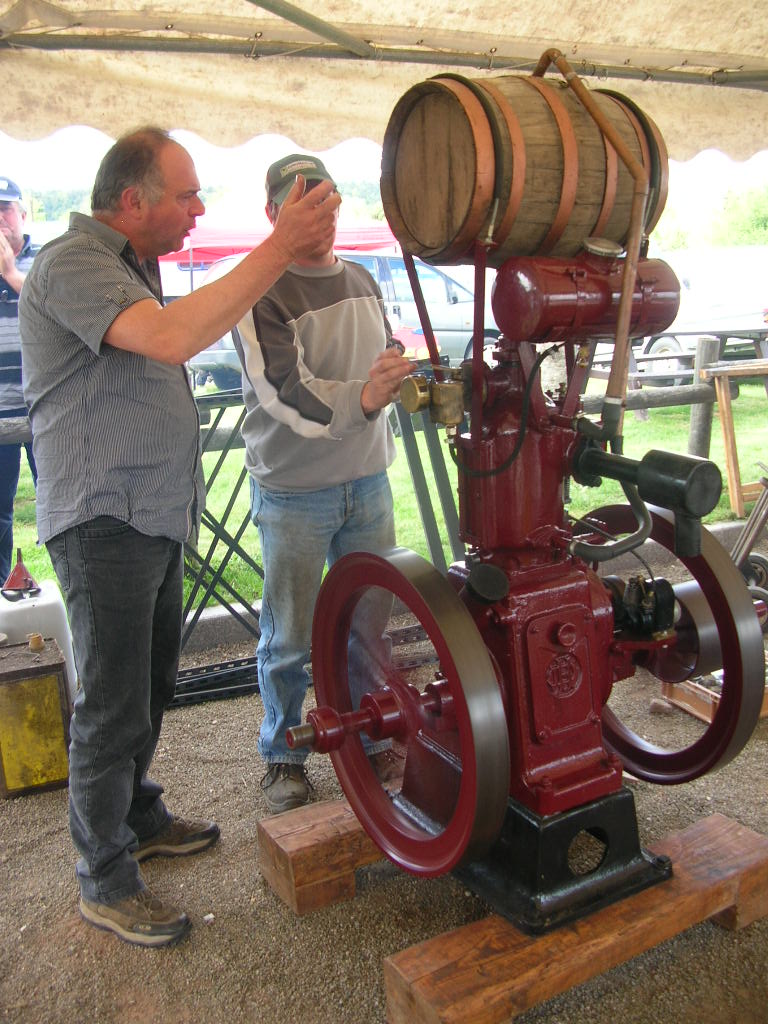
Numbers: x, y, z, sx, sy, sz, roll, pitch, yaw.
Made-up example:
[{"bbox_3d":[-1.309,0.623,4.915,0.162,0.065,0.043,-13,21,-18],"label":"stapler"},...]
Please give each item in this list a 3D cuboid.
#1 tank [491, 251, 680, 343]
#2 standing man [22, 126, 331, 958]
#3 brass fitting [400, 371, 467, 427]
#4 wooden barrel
[{"bbox_3d":[0.396,-0.424,2.034,0.357,0.165,0.156,-8,17,-29],"label":"tank"},{"bbox_3d":[-0.433,0.073,2.367,0.700,1.794,0.514,-2,16,-6],"label":"standing man"},{"bbox_3d":[0.104,-0.228,2.081,0.123,0.110,0.075,-10,18,-29],"label":"brass fitting"},{"bbox_3d":[0.292,-0.694,2.137,0.504,0.369,0.369,-9,18,-32],"label":"wooden barrel"}]

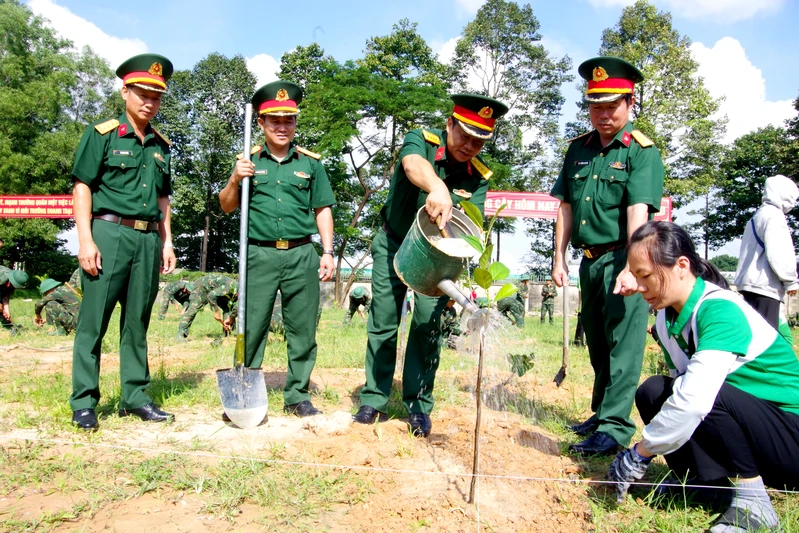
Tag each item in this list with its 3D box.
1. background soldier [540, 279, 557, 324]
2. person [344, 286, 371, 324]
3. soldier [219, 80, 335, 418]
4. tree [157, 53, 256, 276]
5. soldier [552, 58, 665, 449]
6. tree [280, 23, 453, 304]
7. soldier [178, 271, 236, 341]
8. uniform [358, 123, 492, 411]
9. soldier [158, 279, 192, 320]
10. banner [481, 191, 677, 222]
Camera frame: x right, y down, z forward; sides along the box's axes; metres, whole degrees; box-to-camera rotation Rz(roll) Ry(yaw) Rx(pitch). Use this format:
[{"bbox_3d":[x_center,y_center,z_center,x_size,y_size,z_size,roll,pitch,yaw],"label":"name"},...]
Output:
[{"bbox_3d":[5.321,1.225,21.400,0.560,1.740,0.380,1,-3,9],"label":"background soldier"},{"bbox_3d":[-1.037,0.963,14.800,0.650,0.950,0.750,2,-3,-7],"label":"person"},{"bbox_3d":[-0.651,-0.101,3.200,0.600,1.770,0.380,2,-3,-13],"label":"soldier"},{"bbox_3d":[-12.815,-6.274,40.000,7.200,16.000,6.800,1,-3,0],"label":"tree"},{"bbox_3d":[0.951,-0.064,2.740,0.500,1.760,0.400,0,-3,33],"label":"soldier"},{"bbox_3d":[-1.872,-5.787,34.000,9.600,16.000,8.600,1,-3,0],"label":"tree"},{"bbox_3d":[-3.248,0.687,10.300,1.050,1.080,0.550,0,-3,28],"label":"soldier"},{"bbox_3d":[0.127,0.010,3.040,0.540,1.400,0.480,3,-3,-25],"label":"uniform"},{"bbox_3d":[-5.805,0.859,15.600,0.850,1.060,0.520,0,-3,32],"label":"soldier"},{"bbox_3d":[5.740,-2.002,20.000,6.600,0.780,0.060,1,-3,-1],"label":"banner"}]

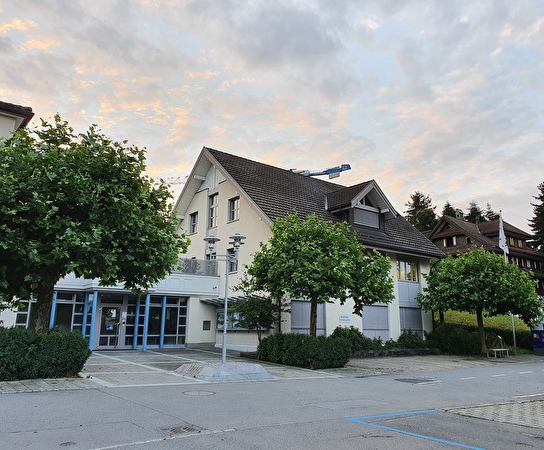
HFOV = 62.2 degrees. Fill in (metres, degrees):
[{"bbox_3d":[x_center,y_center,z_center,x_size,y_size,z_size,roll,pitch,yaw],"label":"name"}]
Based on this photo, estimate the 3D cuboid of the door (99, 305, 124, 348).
[{"bbox_3d":[-7.837,4.952,21.924,1.070,2.102,0.100,8,-15,-30],"label":"door"}]

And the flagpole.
[{"bbox_3d":[15.994,3.535,30.524,0.150,9.261,0.150,8,-15,-29],"label":"flagpole"}]

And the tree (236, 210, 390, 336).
[{"bbox_3d":[1.885,2.499,18.410,6.078,6.194,5.652,1,-13,0],"label":"tree"}]

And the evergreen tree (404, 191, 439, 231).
[{"bbox_3d":[21.368,3.561,62.838,6.500,17.474,6.500,-5,-14,24],"label":"evergreen tree"}]

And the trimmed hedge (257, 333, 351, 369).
[{"bbox_3d":[1.199,5.105,18.581,1.820,1.250,4.000,9,-15,-31],"label":"trimmed hedge"}]

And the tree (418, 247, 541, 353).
[{"bbox_3d":[11.935,4.261,25.937,6.772,6.144,6.433,10,-16,-35],"label":"tree"}]

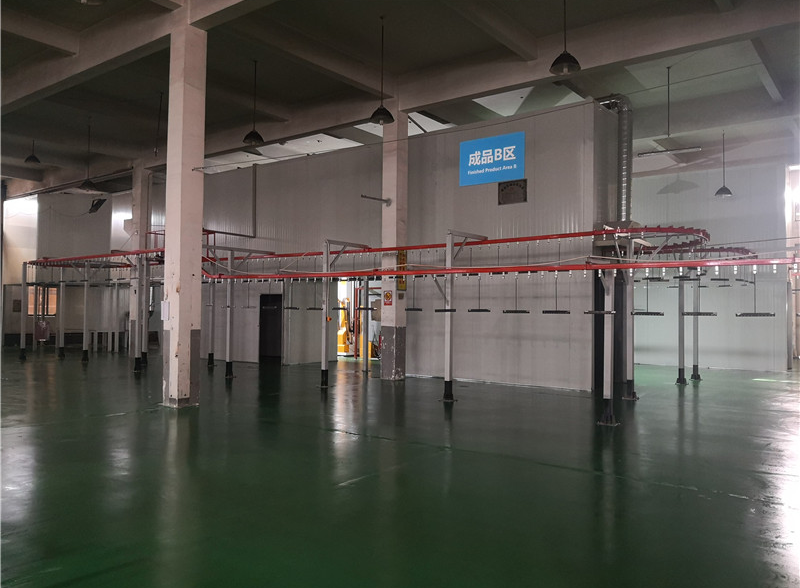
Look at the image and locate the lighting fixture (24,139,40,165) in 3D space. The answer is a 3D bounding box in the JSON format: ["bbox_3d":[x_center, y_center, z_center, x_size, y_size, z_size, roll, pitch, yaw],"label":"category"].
[{"bbox_3d":[-11.603,-4.500,19.741,0.457,0.748,0.457,0,-2,36],"label":"lighting fixture"}]

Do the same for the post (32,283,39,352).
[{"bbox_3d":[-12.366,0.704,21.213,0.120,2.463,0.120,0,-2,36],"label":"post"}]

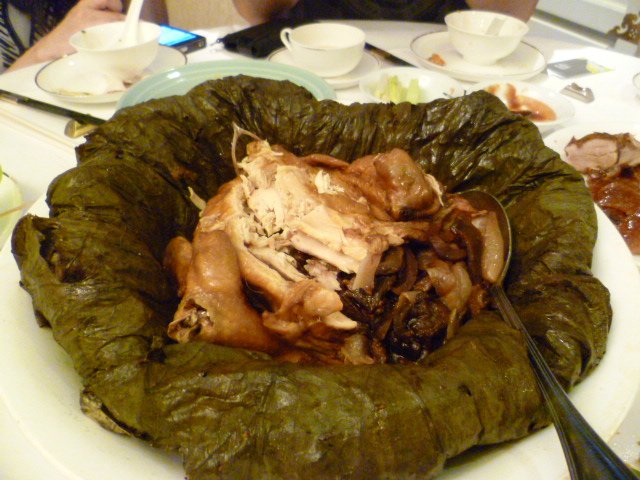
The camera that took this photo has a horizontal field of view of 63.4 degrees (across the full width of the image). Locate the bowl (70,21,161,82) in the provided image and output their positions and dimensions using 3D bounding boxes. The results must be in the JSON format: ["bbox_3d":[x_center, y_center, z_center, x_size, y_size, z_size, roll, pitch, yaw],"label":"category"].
[{"bbox_3d":[-0.243,-0.226,0.639,0.105,0.051,0.105,1,40,-1],"label":"bowl"}]

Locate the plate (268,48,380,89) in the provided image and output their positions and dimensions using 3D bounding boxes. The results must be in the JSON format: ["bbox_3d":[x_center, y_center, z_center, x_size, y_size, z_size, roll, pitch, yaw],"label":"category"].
[{"bbox_3d":[0.005,-0.223,0.675,0.146,0.020,0.146,1,40,-1],"label":"plate"}]

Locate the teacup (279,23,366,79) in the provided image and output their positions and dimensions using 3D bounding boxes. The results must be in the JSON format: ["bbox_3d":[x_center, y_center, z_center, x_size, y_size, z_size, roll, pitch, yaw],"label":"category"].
[{"bbox_3d":[0.003,-0.236,0.659,0.108,0.048,0.096,1,40,0],"label":"teacup"}]

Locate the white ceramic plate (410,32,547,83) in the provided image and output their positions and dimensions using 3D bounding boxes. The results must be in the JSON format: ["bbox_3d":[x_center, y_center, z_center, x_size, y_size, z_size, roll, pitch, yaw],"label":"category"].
[{"bbox_3d":[0.216,-0.250,0.716,0.178,0.022,0.178,1,40,-1],"label":"white ceramic plate"}]

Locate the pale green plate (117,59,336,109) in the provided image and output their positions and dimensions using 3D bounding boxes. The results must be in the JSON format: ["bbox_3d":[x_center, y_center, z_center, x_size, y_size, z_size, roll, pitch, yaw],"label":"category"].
[{"bbox_3d":[-0.097,-0.137,0.559,0.229,0.031,0.229,1,40,-1],"label":"pale green plate"}]

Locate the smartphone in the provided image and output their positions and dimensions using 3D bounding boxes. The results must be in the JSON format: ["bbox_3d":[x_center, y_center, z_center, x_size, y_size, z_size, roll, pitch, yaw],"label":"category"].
[{"bbox_3d":[-0.233,-0.297,0.768,0.115,0.013,0.062,24,45,25],"label":"smartphone"}]

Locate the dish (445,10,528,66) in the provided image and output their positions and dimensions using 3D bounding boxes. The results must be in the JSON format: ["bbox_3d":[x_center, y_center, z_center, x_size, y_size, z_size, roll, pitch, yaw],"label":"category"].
[{"bbox_3d":[0.219,-0.266,0.698,0.109,0.051,0.109,1,40,0],"label":"dish"}]

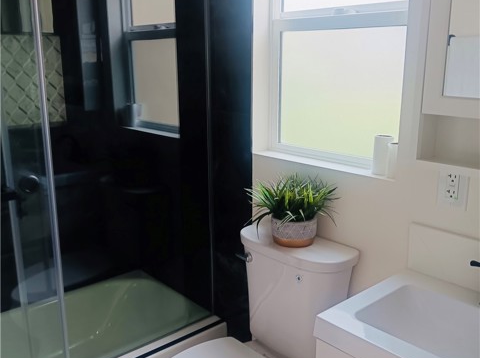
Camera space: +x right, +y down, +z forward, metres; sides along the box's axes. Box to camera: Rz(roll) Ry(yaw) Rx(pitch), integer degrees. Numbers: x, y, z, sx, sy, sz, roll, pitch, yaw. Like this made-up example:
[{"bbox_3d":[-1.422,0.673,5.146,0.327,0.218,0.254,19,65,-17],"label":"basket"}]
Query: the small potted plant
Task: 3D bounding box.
[{"bbox_3d":[0.165,0.103,1.549,0.250,0.210,0.290,-12,17,-41],"label":"small potted plant"}]

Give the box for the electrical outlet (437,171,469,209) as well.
[{"bbox_3d":[0.549,0.023,1.246,0.012,0.115,0.078,-12,17,-41],"label":"electrical outlet"}]

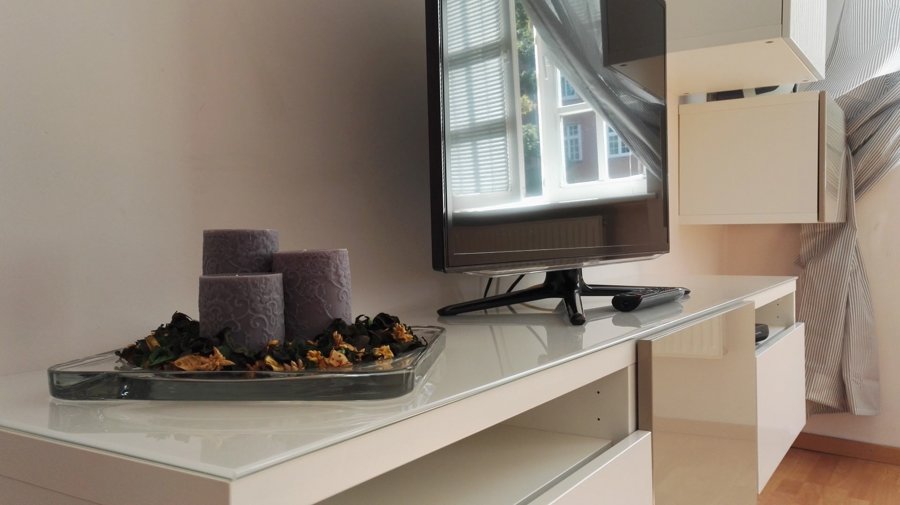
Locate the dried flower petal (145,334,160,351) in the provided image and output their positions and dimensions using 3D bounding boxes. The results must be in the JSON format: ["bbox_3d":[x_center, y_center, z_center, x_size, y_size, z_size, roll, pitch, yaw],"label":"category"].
[{"bbox_3d":[-0.280,0.085,0.606,0.016,0.014,0.012,0,2,3],"label":"dried flower petal"}]

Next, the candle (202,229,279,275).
[{"bbox_3d":[-0.208,0.038,0.644,0.073,0.121,0.073,0,2,3],"label":"candle"}]

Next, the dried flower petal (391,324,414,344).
[{"bbox_3d":[-0.048,0.084,0.656,0.023,0.020,0.018,0,2,3],"label":"dried flower petal"}]

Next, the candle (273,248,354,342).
[{"bbox_3d":[-0.132,0.049,0.619,0.073,0.100,0.073,0,2,3],"label":"candle"}]

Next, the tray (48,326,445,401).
[{"bbox_3d":[-0.166,0.098,0.620,0.286,0.023,0.242,0,2,3],"label":"tray"}]

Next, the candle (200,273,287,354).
[{"bbox_3d":[-0.183,0.060,0.569,0.073,0.081,0.073,0,2,3],"label":"candle"}]

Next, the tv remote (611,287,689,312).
[{"bbox_3d":[0.351,0.078,1.126,0.048,0.026,0.208,1,2,37],"label":"tv remote"}]

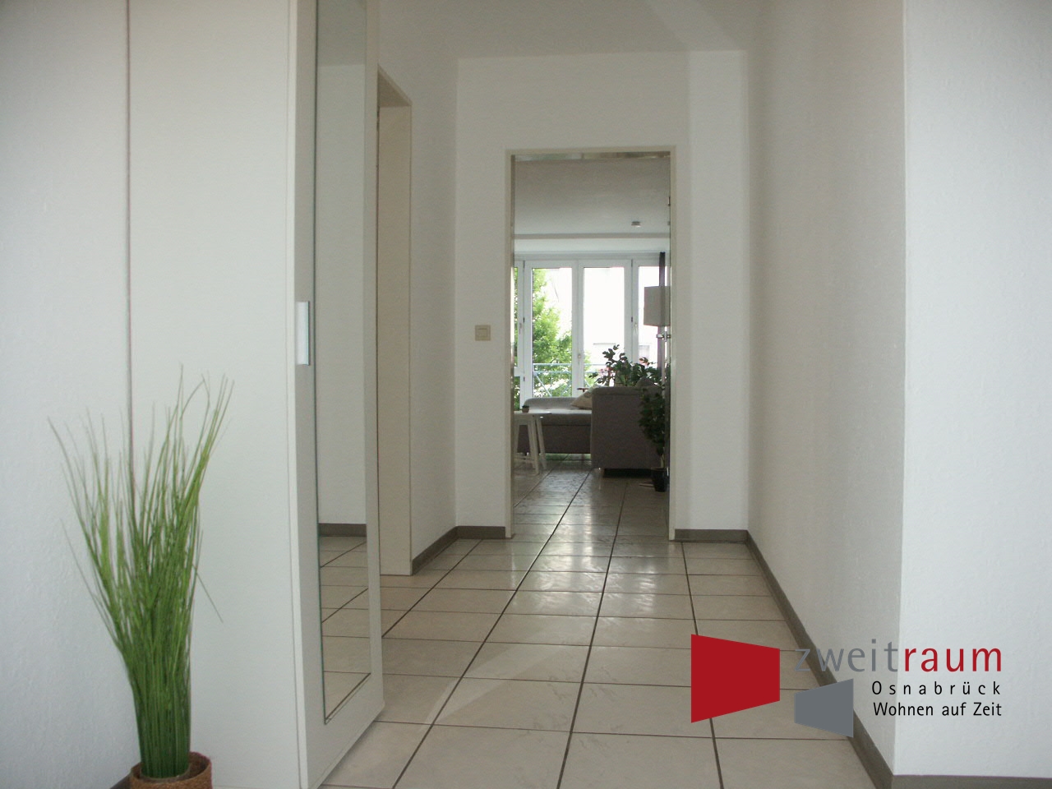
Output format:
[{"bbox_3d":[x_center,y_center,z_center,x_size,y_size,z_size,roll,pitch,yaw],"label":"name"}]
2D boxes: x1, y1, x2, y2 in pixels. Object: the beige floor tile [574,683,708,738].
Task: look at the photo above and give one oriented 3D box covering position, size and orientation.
[{"bbox_3d":[0.295,0.801,2.157,0.333,0.010,0.326,0,1,8],"label":"beige floor tile"}]

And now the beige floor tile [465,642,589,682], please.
[{"bbox_3d":[0.011,0.789,2.510,0.333,0.010,0.328,0,1,8],"label":"beige floor tile"}]

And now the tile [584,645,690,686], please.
[{"bbox_3d":[0.345,0.793,2.467,0.333,0.010,0.327,0,1,8],"label":"tile"}]

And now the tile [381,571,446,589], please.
[{"bbox_3d":[-0.510,0.773,3.572,0.333,0.010,0.328,0,1,8],"label":"tile"}]

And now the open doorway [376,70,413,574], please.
[{"bbox_3d":[-0.628,-0.222,3.188,0.165,2.004,0.870,0,1,8],"label":"open doorway"}]

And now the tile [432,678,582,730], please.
[{"bbox_3d":[-0.035,0.801,2.197,0.333,0.010,0.327,0,1,8],"label":"tile"}]

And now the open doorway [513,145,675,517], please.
[{"bbox_3d":[0.337,-0.250,4.427,0.830,1.980,0.150,0,1,8],"label":"open doorway"}]

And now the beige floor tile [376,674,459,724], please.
[{"bbox_3d":[-0.368,0.799,2.237,0.333,0.010,0.328,0,1,8],"label":"beige floor tile"}]

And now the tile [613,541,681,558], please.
[{"bbox_3d":[0.588,0.764,4.120,0.333,0.010,0.326,0,1,8],"label":"tile"}]

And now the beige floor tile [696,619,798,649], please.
[{"bbox_3d":[0.712,0.783,2.759,0.313,0.010,0.317,0,1,8],"label":"beige floor tile"}]

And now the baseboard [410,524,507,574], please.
[{"bbox_3d":[-0.294,0.731,4.025,0.264,0.062,0.852,0,1,8],"label":"baseboard"}]

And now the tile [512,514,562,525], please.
[{"bbox_3d":[0.044,0.746,5.072,0.333,0.010,0.326,0,1,8],"label":"tile"}]

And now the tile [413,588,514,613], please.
[{"bbox_3d":[-0.226,0.783,3.235,0.333,0.010,0.326,0,1,8],"label":"tile"}]

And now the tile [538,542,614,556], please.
[{"bbox_3d":[0.252,0.754,4.113,0.333,0.010,0.326,0,1,8],"label":"tile"}]

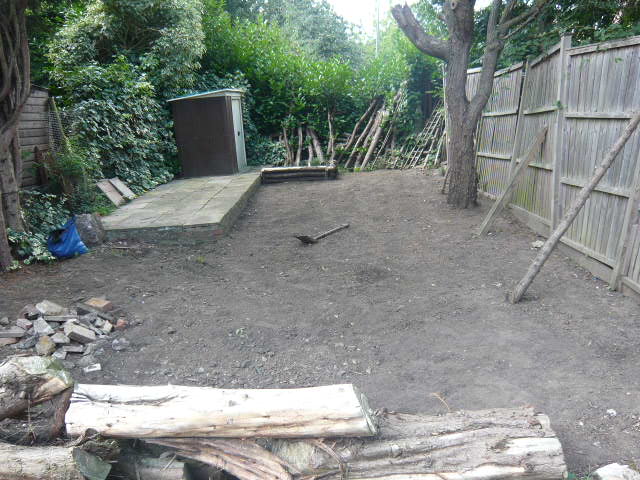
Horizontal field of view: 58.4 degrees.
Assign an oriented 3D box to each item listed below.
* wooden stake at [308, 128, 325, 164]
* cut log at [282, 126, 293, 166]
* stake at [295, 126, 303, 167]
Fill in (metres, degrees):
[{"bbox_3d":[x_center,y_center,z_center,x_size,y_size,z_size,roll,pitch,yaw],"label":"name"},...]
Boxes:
[{"bbox_3d":[-0.089,-2.392,14.705,0.160,1.027,0.150,-17,4,3],"label":"wooden stake"},{"bbox_3d":[-0.826,-2.380,14.676,0.100,1.000,0.100,-9,7,2],"label":"cut log"},{"bbox_3d":[-0.532,-2.380,14.678,0.110,0.989,0.100,4,7,-1],"label":"stake"}]

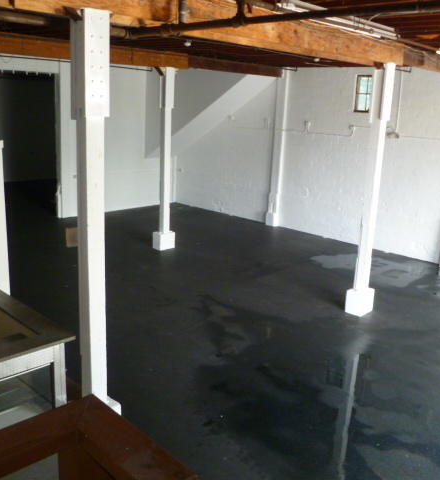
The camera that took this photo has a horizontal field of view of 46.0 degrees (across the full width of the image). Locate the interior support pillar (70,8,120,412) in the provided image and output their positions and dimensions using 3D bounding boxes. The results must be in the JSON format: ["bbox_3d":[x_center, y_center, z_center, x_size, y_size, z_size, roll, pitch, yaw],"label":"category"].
[{"bbox_3d":[-1.156,0.069,4.713,0.310,4.007,0.400,16,19,43],"label":"interior support pillar"}]

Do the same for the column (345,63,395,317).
[{"bbox_3d":[2.481,-0.737,8.469,0.310,4.080,0.400,16,19,43],"label":"column"}]

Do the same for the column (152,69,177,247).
[{"bbox_3d":[-1.254,-1.801,11.972,0.310,4.144,0.400,16,19,43],"label":"column"}]

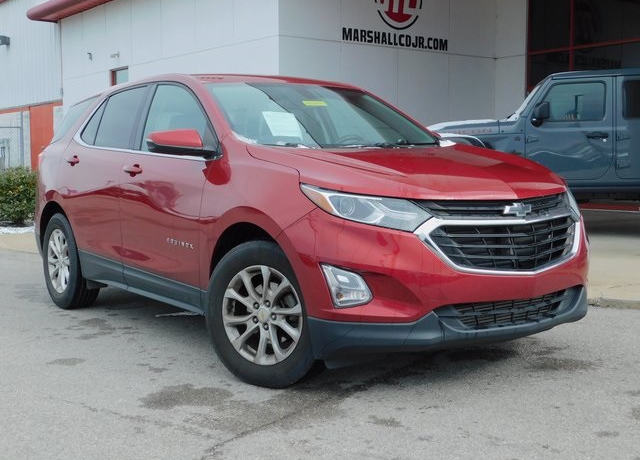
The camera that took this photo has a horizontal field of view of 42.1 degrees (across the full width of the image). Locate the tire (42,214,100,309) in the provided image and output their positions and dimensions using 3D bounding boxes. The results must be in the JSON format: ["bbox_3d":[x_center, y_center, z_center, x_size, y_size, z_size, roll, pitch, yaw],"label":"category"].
[{"bbox_3d":[-1.851,0.221,6.201,0.230,0.716,0.722,-4,6,-36],"label":"tire"}]

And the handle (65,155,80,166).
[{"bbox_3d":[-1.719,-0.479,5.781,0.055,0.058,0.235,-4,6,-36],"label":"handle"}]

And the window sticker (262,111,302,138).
[{"bbox_3d":[-0.204,-0.574,4.522,0.180,0.012,0.285,1,33,-15],"label":"window sticker"}]

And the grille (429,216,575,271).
[{"bbox_3d":[0.907,0.066,3.790,1.080,0.265,0.190,-4,6,-36],"label":"grille"}]

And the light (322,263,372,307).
[{"bbox_3d":[0.113,0.245,3.574,0.231,0.192,0.080,0,5,1],"label":"light"}]

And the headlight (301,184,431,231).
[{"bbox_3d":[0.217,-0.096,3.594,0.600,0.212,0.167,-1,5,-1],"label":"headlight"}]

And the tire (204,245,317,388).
[{"bbox_3d":[-0.225,0.394,4.021,0.722,0.716,0.230,3,6,33],"label":"tire"}]

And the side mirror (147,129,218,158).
[{"bbox_3d":[-0.705,-0.448,4.259,0.260,0.155,0.240,-4,6,-36],"label":"side mirror"}]

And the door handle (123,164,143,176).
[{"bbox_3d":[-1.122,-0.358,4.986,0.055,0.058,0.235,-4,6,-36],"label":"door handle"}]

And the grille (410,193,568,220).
[{"bbox_3d":[0.873,-0.102,3.820,1.060,0.125,0.200,-4,6,-36],"label":"grille"}]

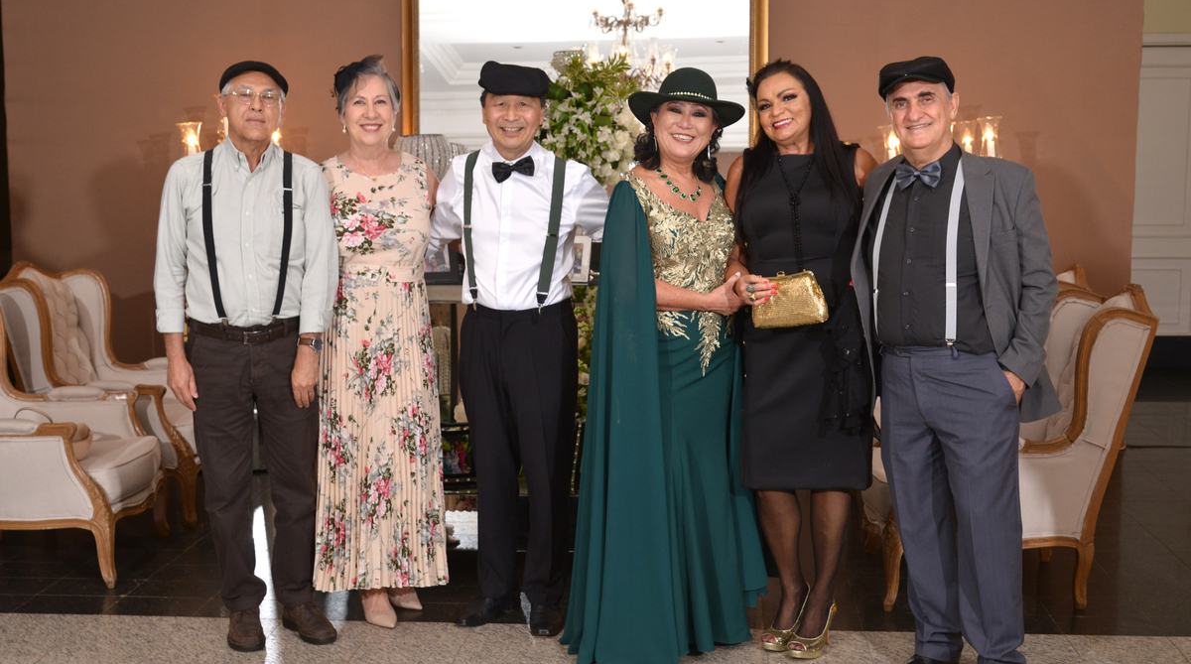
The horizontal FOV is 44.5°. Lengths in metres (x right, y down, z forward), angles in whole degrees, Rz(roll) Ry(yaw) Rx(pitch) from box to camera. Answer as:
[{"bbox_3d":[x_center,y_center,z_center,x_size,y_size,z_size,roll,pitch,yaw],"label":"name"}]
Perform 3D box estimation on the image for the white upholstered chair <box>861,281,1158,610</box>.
[{"bbox_3d":[1.337,0.346,4.851,0.890,1.010,0.750,0,8,5],"label":"white upholstered chair"}]

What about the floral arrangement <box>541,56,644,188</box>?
[{"bbox_3d":[-0.034,-0.949,6.610,0.500,0.640,0.450,0,8,5],"label":"floral arrangement"}]

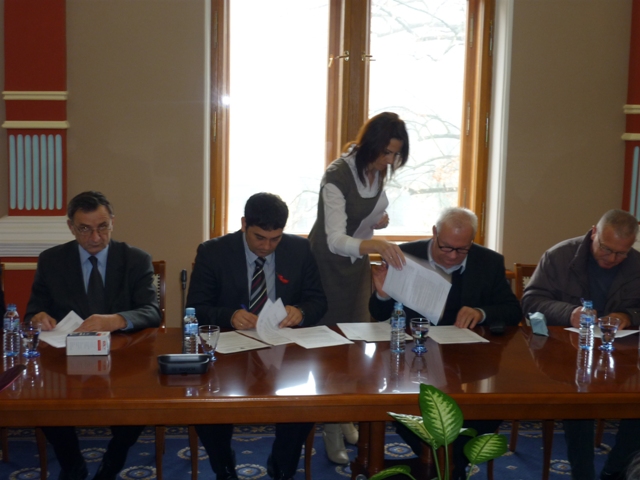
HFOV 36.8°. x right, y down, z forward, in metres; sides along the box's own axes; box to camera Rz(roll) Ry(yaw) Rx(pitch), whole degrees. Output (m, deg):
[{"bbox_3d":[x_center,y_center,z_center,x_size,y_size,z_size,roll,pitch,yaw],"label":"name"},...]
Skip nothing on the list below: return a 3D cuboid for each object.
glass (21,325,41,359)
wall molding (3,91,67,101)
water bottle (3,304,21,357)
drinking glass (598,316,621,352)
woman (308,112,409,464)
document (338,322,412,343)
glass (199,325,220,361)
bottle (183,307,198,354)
[{"bbox_3d":[-1.057,0.364,3.514,0.077,0.122,0.077,-1,8,-17],"label":"glass"},{"bbox_3d":[-1.613,-0.818,5.445,0.375,0.054,0.070,1,7,-5],"label":"wall molding"},{"bbox_3d":[-1.127,0.328,3.512,0.059,0.192,0.059,-1,8,-18],"label":"water bottle"},{"bbox_3d":[1.156,0.378,3.824,0.077,0.122,0.077,4,8,17],"label":"drinking glass"},{"bbox_3d":[0.199,0.250,4.497,0.600,1.680,0.470,8,10,42],"label":"woman"},{"bbox_3d":[0.221,0.385,4.050,0.270,0.005,0.320,0,7,-11],"label":"document"},{"bbox_3d":[-0.404,0.378,3.533,0.077,0.122,0.077,1,7,-6],"label":"glass"},{"bbox_3d":[-0.479,0.336,3.575,0.059,0.192,0.059,0,7,-8],"label":"bottle"}]

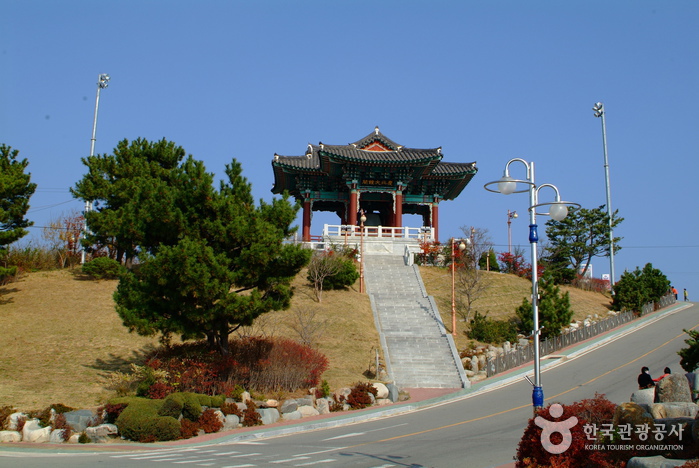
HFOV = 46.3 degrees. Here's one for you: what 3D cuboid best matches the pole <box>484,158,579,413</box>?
[{"bbox_3d":[3.930,1.645,17.054,2.100,6.750,1.150,1,-13,0],"label":"pole"}]

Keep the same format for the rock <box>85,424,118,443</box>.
[{"bbox_3d":[-9.355,7.526,30.800,1.200,0.649,0.900,5,-14,-16],"label":"rock"}]

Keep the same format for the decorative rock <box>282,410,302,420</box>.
[{"bbox_3d":[-2.304,7.335,33.000,0.812,0.397,0.600,2,-13,-4],"label":"decorative rock"}]

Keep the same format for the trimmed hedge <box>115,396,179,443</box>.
[{"bbox_3d":[-7.707,7.043,31.000,2.393,1.672,2.000,4,-13,-13],"label":"trimmed hedge"}]

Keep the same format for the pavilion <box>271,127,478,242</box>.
[{"bbox_3d":[1.709,-3.415,69.592,16.290,9.200,16.290,1,-12,-4],"label":"pavilion"}]

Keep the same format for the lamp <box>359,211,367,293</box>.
[{"bbox_3d":[0.877,1.042,53.124,0.420,5.495,0.850,2,-12,-8],"label":"lamp"}]

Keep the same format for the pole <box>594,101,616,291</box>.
[{"bbox_3d":[20.609,-3.003,66.031,1.100,16.094,0.800,1,-13,0],"label":"pole"}]

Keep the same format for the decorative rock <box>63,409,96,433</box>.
[{"bbox_3d":[-10.515,7.264,31.800,1.206,0.910,0.900,5,-14,-17],"label":"decorative rock"}]

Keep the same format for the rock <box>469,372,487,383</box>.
[{"bbox_3d":[6.584,7.382,42.000,0.889,0.514,0.600,0,-12,0],"label":"rock"}]

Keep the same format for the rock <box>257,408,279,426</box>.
[{"bbox_3d":[-3.314,7.416,33.000,0.854,0.727,0.700,0,-12,0],"label":"rock"}]

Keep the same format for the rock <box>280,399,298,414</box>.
[{"bbox_3d":[-2.227,6.401,30.300,0.648,0.594,0.560,1,-13,0],"label":"rock"}]

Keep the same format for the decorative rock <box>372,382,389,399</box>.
[{"bbox_3d":[1.279,6.459,33.700,0.641,0.660,0.600,1,-13,0],"label":"decorative rock"}]

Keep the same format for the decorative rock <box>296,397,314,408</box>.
[{"bbox_3d":[-1.649,6.315,30.600,0.654,0.450,0.520,1,-13,0],"label":"decorative rock"}]

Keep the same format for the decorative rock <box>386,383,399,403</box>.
[{"bbox_3d":[1.754,6.464,33.300,0.475,0.816,0.500,1,-13,0],"label":"decorative rock"}]

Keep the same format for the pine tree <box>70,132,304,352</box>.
[{"bbox_3d":[-6.387,0.750,35.000,9.000,8.800,7.600,1,-13,0],"label":"pine tree"}]

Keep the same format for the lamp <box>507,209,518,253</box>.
[{"bbox_3d":[12.000,0.698,60.000,0.800,4.700,0.450,1,-13,0],"label":"lamp"}]

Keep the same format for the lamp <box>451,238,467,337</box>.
[{"bbox_3d":[6.032,2.926,45.388,0.850,5.525,0.420,0,-12,0],"label":"lamp"}]

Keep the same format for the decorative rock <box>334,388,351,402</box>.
[{"bbox_3d":[-0.313,7.219,36.500,0.725,0.603,0.600,1,-13,0],"label":"decorative rock"}]

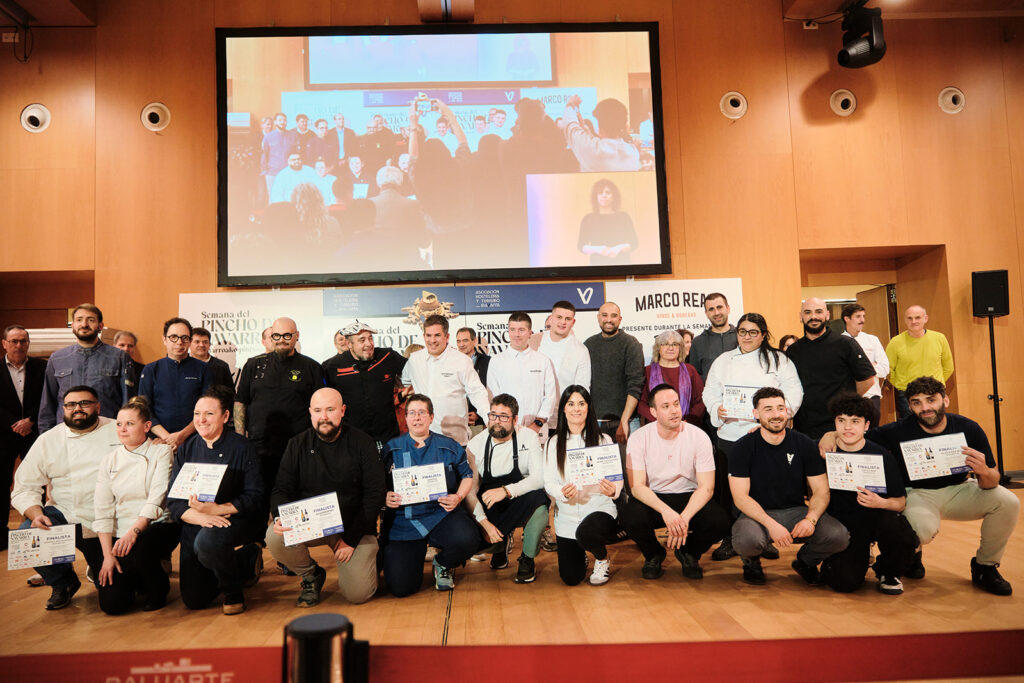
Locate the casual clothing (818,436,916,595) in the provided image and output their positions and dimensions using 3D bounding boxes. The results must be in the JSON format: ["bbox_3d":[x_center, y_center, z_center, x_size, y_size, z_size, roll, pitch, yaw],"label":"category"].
[{"bbox_3d":[2.003,0.938,3.880,0.520,0.800,0.620,-3,-4,14],"label":"casual clothing"}]

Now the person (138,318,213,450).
[{"bbox_3d":[-2.148,0.706,4.374,0.520,1.700,0.350,0,-4,-25],"label":"person"}]

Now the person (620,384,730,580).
[{"bbox_3d":[1.000,0.834,4.200,0.630,1.130,0.720,-3,-4,7],"label":"person"}]

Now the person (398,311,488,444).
[{"bbox_3d":[-0.468,0.664,4.558,0.600,1.686,0.360,-2,-4,-1],"label":"person"}]

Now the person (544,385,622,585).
[{"bbox_3d":[0.440,0.844,4.205,0.480,1.160,0.700,-2,-4,7],"label":"person"}]

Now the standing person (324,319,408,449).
[{"bbox_3d":[-0.987,0.694,4.576,0.580,1.666,0.370,-1,-4,-13],"label":"standing person"}]

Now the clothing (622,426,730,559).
[{"bbox_3d":[0.994,0.919,4.200,0.620,0.860,0.660,-3,-4,7],"label":"clothing"}]

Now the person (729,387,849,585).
[{"bbox_3d":[1.621,0.815,4.060,0.640,1.100,0.740,-3,-4,9],"label":"person"}]

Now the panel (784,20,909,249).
[{"bbox_3d":[3.813,-2.381,7.795,1.263,2.660,0.050,-2,-4,-2],"label":"panel"}]

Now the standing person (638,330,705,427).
[{"bbox_3d":[1.175,0.683,4.945,0.500,1.520,0.320,-2,-4,9],"label":"standing person"}]

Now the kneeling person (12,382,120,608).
[{"bbox_3d":[-2.689,0.905,4.140,0.660,1.260,0.740,-1,-4,-18],"label":"kneeling person"}]

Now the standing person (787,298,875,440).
[{"bbox_3d":[2.284,0.539,4.850,0.600,1.710,0.420,-4,-4,24],"label":"standing person"}]

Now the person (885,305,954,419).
[{"bbox_3d":[3.285,0.553,5.470,0.520,1.700,0.330,-3,-4,24],"label":"person"}]

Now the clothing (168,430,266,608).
[{"bbox_3d":[-1.700,0.997,3.970,0.500,0.970,0.680,-2,-4,-5],"label":"clothing"}]

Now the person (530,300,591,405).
[{"bbox_3d":[0.379,0.580,4.773,0.530,1.760,0.330,-3,-4,16],"label":"person"}]

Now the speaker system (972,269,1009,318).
[{"bbox_3d":[5.010,-0.502,7.140,0.330,0.460,0.310,-4,-4,22],"label":"speaker system"}]

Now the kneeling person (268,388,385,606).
[{"bbox_3d":[-1.075,0.868,3.997,0.610,1.190,0.740,-1,-4,-10],"label":"kneeling person"}]

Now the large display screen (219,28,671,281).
[{"bbox_3d":[-0.687,-1.932,6.927,4.533,2.644,0.080,-2,-4,-2],"label":"large display screen"}]

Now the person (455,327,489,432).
[{"bbox_3d":[-0.334,0.713,5.818,0.500,1.670,0.320,-3,-4,13],"label":"person"}]

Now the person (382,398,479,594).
[{"bbox_3d":[-0.489,0.887,4.155,0.580,1.130,0.750,-2,-4,-3],"label":"person"}]

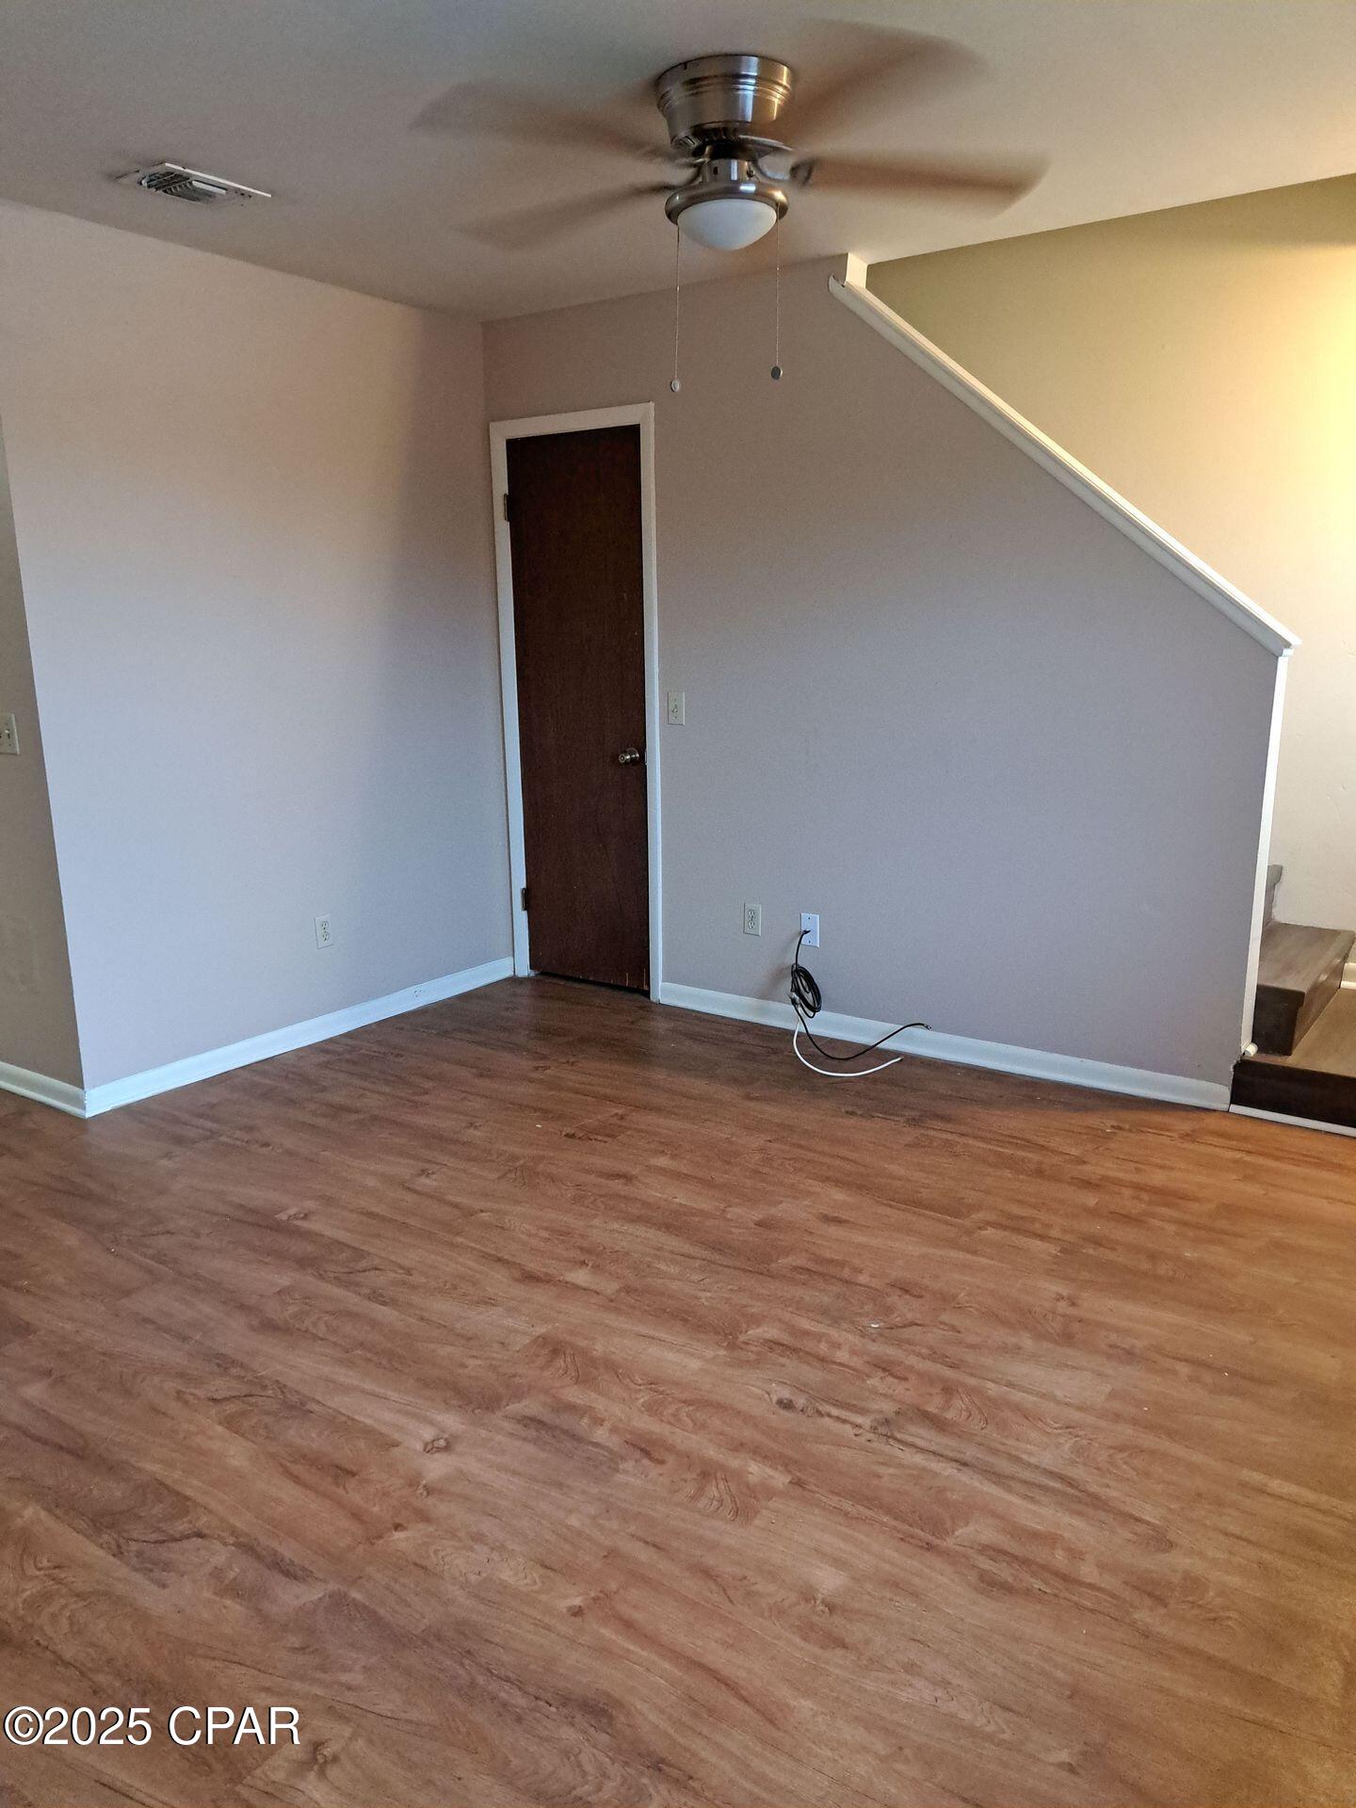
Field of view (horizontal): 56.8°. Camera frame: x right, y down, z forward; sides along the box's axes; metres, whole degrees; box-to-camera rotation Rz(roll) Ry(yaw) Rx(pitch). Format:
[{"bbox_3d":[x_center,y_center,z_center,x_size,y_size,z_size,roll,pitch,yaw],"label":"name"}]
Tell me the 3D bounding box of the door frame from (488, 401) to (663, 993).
[{"bbox_3d":[-0.342,-0.703,4.657,0.736,2.095,0.090,8,15,34],"label":"door frame"}]

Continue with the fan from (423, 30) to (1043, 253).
[{"bbox_3d":[0.103,-1.522,2.594,1.290,0.310,1.290,-1,13,0],"label":"fan"}]

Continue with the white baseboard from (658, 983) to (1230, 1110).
[{"bbox_3d":[0.753,0.439,4.105,1.976,0.075,0.018,8,15,34],"label":"white baseboard"}]

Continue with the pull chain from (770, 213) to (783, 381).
[{"bbox_3d":[0.206,-1.252,2.592,0.022,0.321,0.018,-1,13,0],"label":"pull chain"}]

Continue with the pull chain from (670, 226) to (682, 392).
[{"bbox_3d":[-0.001,-1.284,2.707,0.022,0.340,0.018,-1,13,0],"label":"pull chain"}]

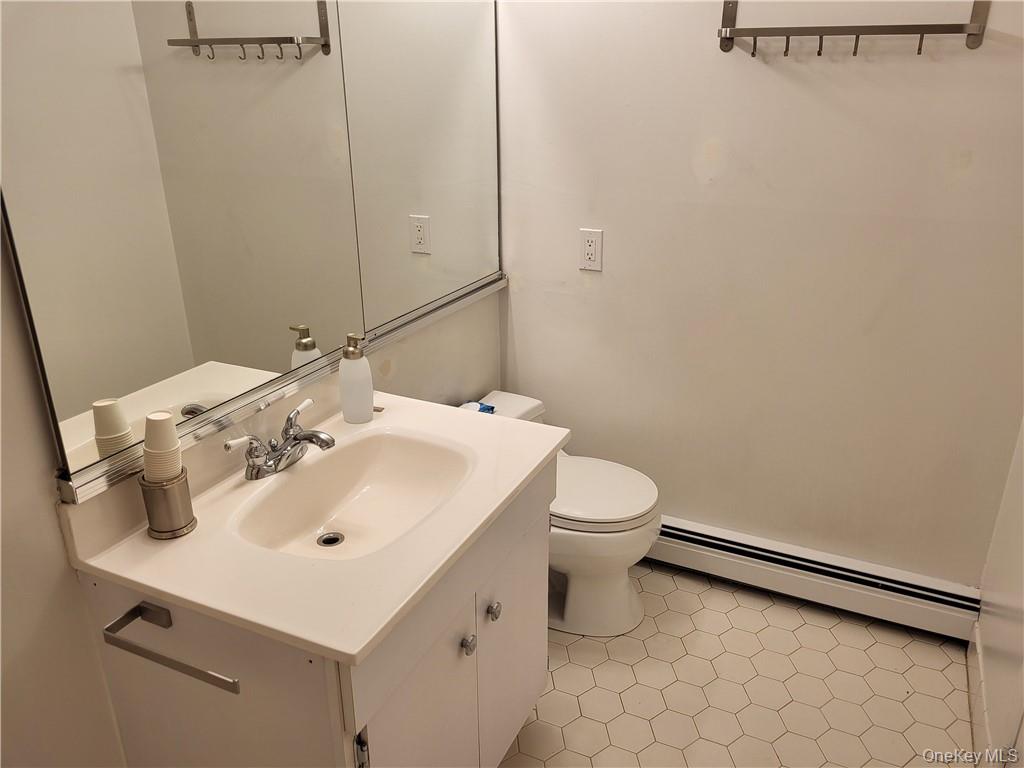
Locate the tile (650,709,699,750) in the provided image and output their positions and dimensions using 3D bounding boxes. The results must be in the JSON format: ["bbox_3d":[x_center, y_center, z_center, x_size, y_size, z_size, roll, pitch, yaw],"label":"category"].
[{"bbox_3d":[0.402,0.858,1.905,0.109,0.009,0.126,-2,22,-4],"label":"tile"}]

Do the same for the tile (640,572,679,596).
[{"bbox_3d":[0.453,0.625,2.393,0.123,0.008,0.106,10,24,23],"label":"tile"}]

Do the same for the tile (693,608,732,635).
[{"bbox_3d":[0.577,0.691,2.228,0.123,0.008,0.106,10,24,23],"label":"tile"}]

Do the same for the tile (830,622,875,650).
[{"bbox_3d":[0.982,0.728,2.217,0.109,0.009,0.126,-2,22,-4],"label":"tile"}]

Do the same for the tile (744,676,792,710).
[{"bbox_3d":[0.669,0.812,2.015,0.109,0.009,0.126,-2,22,-4],"label":"tile"}]

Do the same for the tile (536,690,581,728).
[{"bbox_3d":[0.116,0.814,1.930,0.123,0.008,0.106,10,24,23],"label":"tile"}]

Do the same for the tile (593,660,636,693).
[{"bbox_3d":[0.279,0.801,2.103,0.127,0.008,0.110,10,24,23],"label":"tile"}]

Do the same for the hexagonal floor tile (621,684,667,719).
[{"bbox_3d":[0.343,0.836,2.017,0.127,0.008,0.110,10,24,23],"label":"hexagonal floor tile"}]

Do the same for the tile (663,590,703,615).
[{"bbox_3d":[0.515,0.658,2.311,0.123,0.008,0.106,10,24,23],"label":"tile"}]

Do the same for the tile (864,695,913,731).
[{"bbox_3d":[0.966,0.849,1.976,0.127,0.008,0.110,10,24,23],"label":"tile"}]

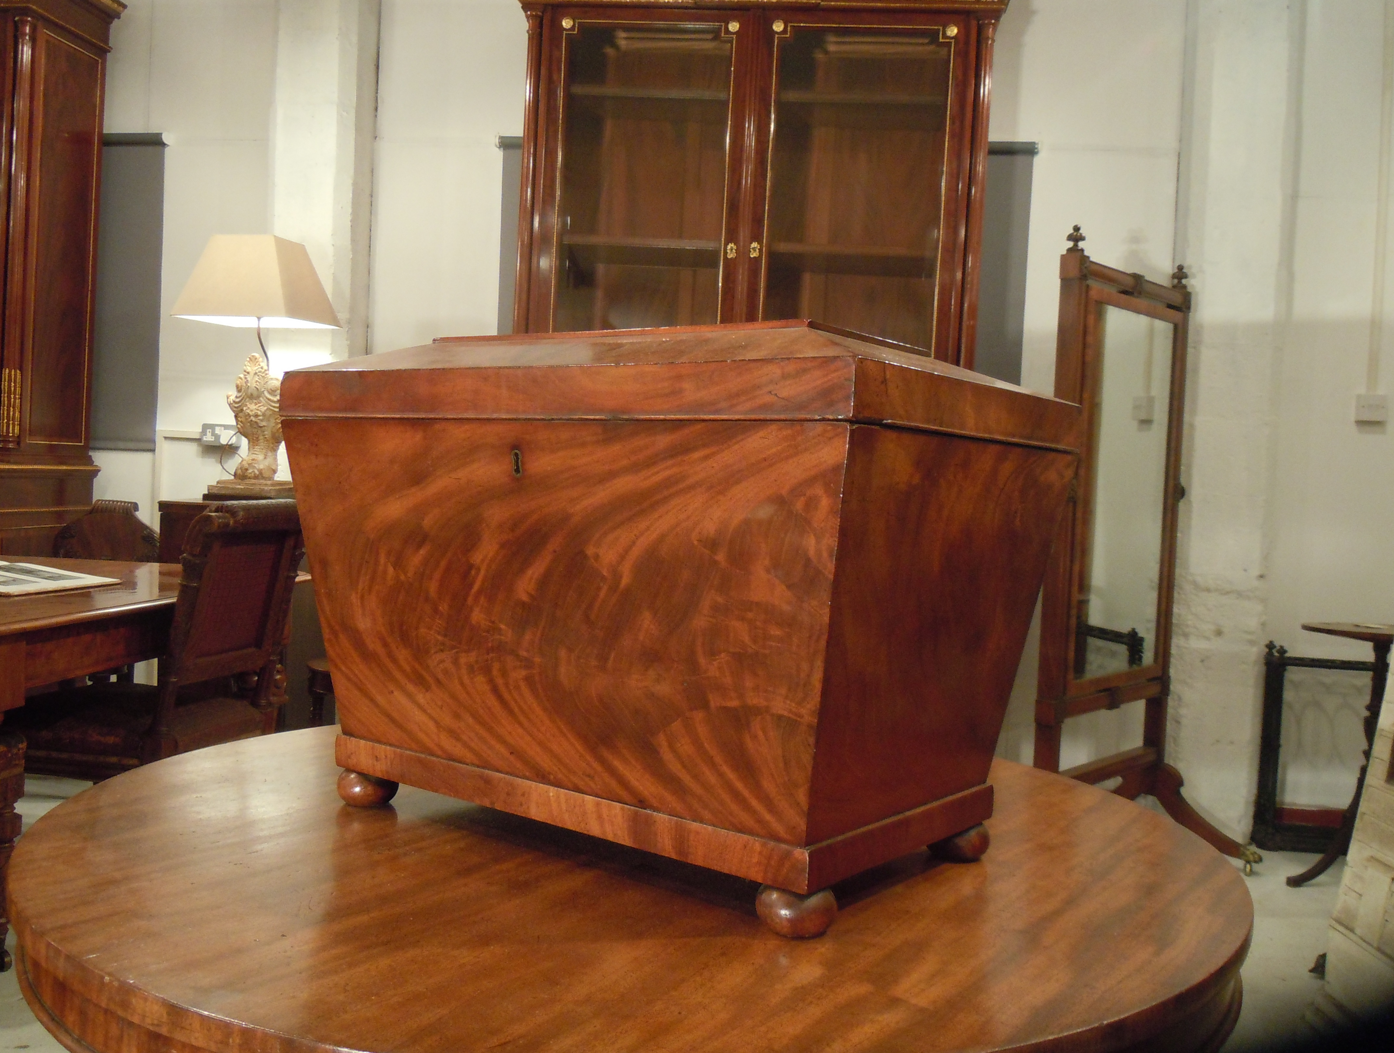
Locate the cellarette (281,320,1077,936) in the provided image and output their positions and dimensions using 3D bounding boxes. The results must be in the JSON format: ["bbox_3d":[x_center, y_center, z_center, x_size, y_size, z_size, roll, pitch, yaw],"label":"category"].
[{"bbox_3d":[-0.037,0.069,1.293,0.712,0.516,0.461,4,2,37],"label":"cellarette"}]

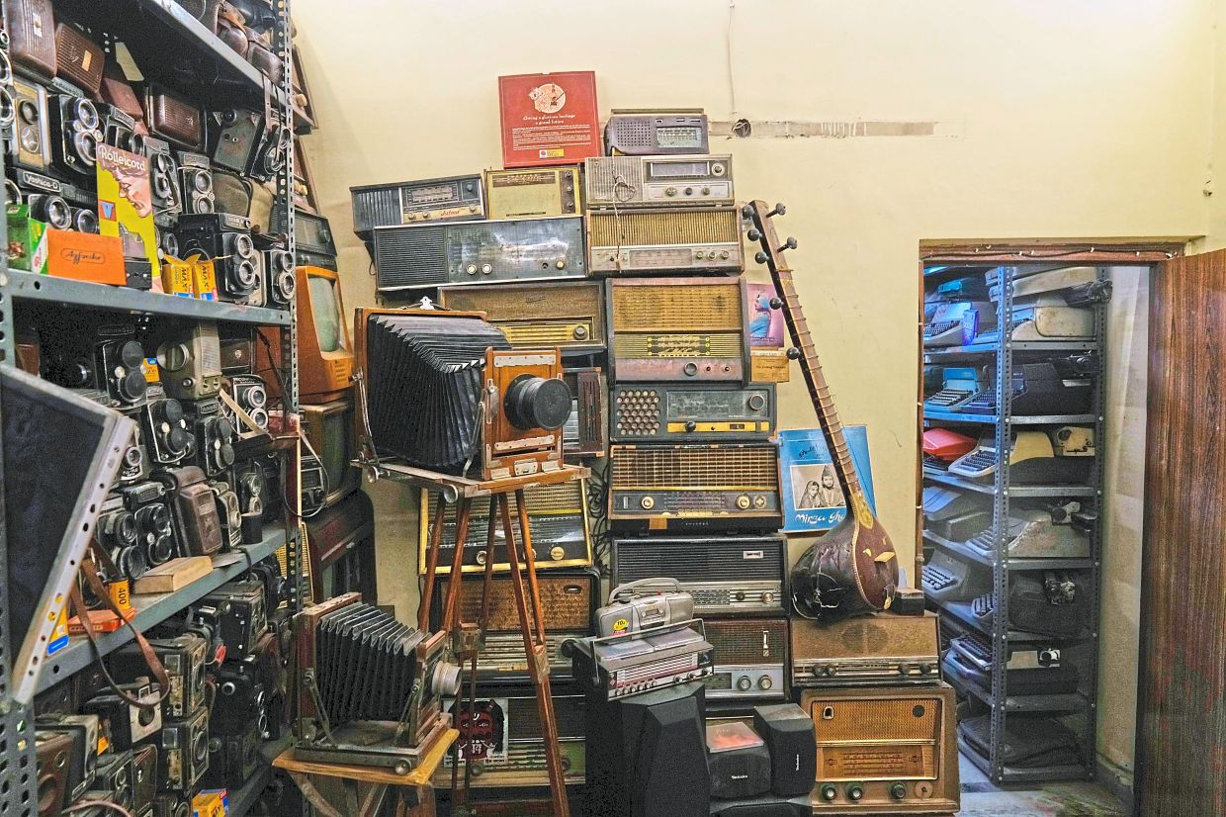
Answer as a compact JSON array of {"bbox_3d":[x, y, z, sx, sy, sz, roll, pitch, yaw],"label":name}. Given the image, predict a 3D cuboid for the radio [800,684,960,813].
[{"bbox_3d":[0.754,0.961,2.415,0.444,0.355,0.210,-1,3,-4],"label":"radio"}]

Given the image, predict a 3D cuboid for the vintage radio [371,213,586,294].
[{"bbox_3d":[-0.378,-0.445,2.426,0.598,0.180,0.210,-4,3,0],"label":"vintage radio"}]

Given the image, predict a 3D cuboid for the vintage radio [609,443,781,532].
[{"bbox_3d":[0.240,0.226,2.484,0.500,0.259,0.220,0,3,0],"label":"vintage radio"}]

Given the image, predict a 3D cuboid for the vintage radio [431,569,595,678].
[{"bbox_3d":[-0.295,0.630,2.519,0.489,0.329,0.230,-1,3,-3],"label":"vintage radio"}]

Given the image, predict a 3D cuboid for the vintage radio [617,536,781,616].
[{"bbox_3d":[0.246,0.480,2.470,0.505,0.227,0.200,-1,3,-2],"label":"vintage radio"}]

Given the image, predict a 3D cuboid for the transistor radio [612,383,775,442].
[{"bbox_3d":[0.237,0.005,2.480,0.480,0.165,0.180,-1,3,-1],"label":"transistor radio"}]

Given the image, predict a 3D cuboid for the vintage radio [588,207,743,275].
[{"bbox_3d":[0.147,-0.479,2.409,0.436,0.184,0.200,-1,3,0],"label":"vintage radio"}]

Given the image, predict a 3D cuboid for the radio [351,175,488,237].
[{"bbox_3d":[-0.588,-0.614,2.509,0.392,0.135,0.180,-7,4,-7],"label":"radio"}]

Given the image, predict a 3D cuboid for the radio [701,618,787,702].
[{"bbox_3d":[0.279,0.734,2.504,0.459,0.250,0.210,0,3,-2],"label":"radio"}]

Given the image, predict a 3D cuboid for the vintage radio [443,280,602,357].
[{"bbox_3d":[-0.270,-0.273,2.500,0.494,0.203,0.200,-3,3,-3],"label":"vintage radio"}]

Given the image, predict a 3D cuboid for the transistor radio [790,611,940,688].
[{"bbox_3d":[0.728,0.694,2.454,0.434,0.200,0.190,-1,3,-6],"label":"transistor radio"}]

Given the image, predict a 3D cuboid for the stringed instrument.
[{"bbox_3d":[0.540,0.002,2.477,0.280,1.257,0.310,-20,-6,38],"label":"stringed instrument"}]

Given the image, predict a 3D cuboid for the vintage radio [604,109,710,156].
[{"bbox_3d":[0.130,-0.820,2.465,0.304,0.135,0.090,-1,3,-6],"label":"vintage radio"}]

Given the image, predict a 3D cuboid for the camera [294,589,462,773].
[{"bbox_3d":[-0.429,0.519,1.598,0.268,0.262,0.215,1,-3,7],"label":"camera"}]

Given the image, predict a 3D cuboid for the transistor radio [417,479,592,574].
[{"bbox_3d":[-0.320,0.307,2.488,0.498,0.311,0.220,-2,3,-4],"label":"transistor radio"}]

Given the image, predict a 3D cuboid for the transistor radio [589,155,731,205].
[{"bbox_3d":[0.133,-0.649,2.391,0.417,0.140,0.160,-1,3,0],"label":"transistor radio"}]

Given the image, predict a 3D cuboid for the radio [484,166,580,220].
[{"bbox_3d":[-0.230,-0.617,2.388,0.271,0.141,0.110,-1,3,0],"label":"radio"}]

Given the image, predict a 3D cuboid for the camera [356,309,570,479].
[{"bbox_3d":[-0.292,-0.040,1.788,0.395,0.325,0.360,8,9,40],"label":"camera"}]

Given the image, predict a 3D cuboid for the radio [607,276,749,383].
[{"bbox_3d":[0.190,-0.233,2.472,0.409,0.303,0.220,0,3,0],"label":"radio"}]

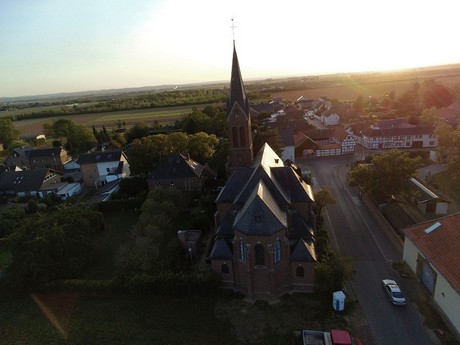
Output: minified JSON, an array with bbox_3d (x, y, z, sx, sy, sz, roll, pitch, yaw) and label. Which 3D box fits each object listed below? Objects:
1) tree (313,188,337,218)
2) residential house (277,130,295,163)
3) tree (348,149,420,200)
[{"bbox_3d":[20.091,6.751,62.375,4.900,6.700,4.900,-4,17,0],"label":"tree"},{"bbox_3d":[22.430,-10.931,120.163,7.800,11.600,11.000,-2,17,8],"label":"residential house"},{"bbox_3d":[38.050,-0.670,74.983,16.800,10.200,13.800,-4,17,0],"label":"tree"}]

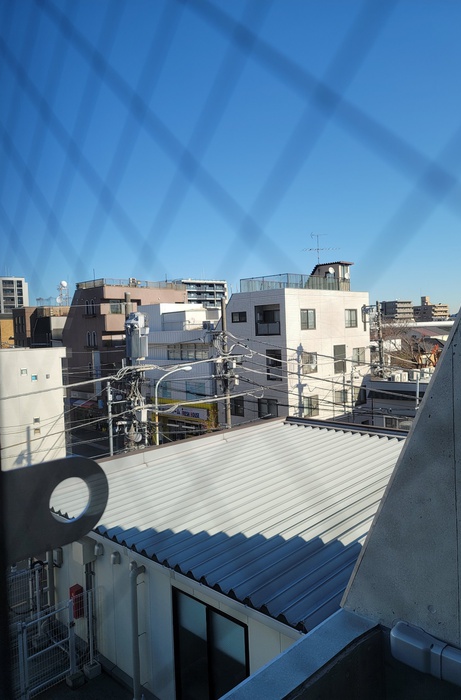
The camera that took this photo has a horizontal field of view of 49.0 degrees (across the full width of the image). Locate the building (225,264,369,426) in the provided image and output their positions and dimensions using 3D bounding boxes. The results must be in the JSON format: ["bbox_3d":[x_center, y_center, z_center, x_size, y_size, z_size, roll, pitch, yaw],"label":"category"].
[{"bbox_3d":[5.016,1.112,39.009,10.400,13.950,6.900,-4,3,-45],"label":"building"}]

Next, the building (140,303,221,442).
[{"bbox_3d":[-1.333,1.972,44.673,8.850,12.350,10.000,0,3,42],"label":"building"}]

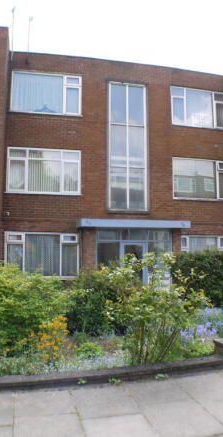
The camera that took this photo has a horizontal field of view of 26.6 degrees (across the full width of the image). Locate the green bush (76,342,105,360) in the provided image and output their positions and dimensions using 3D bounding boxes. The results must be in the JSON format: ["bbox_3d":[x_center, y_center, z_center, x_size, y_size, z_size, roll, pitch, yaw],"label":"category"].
[{"bbox_3d":[-0.291,1.835,6.529,0.370,0.210,0.330,1,-5,-16],"label":"green bush"}]

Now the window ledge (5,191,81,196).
[{"bbox_3d":[-2.161,-0.789,14.873,2.380,0.080,0.150,2,-6,-15],"label":"window ledge"}]

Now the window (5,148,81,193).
[{"bbox_3d":[-2.072,-1.456,14.658,2.320,1.400,0.120,1,-5,-16],"label":"window"}]

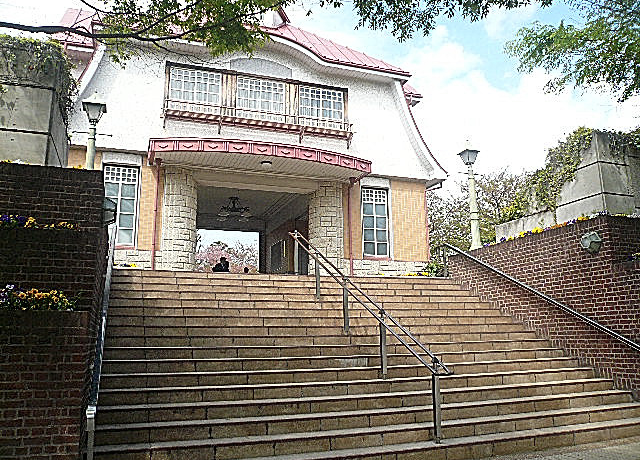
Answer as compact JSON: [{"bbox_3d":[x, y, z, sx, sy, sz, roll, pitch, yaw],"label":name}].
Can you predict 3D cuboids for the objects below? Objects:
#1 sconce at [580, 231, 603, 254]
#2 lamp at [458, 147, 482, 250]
[{"bbox_3d":[4.216,0.196,8.048,0.170,0.330,0.300,3,-12,-19],"label":"sconce"},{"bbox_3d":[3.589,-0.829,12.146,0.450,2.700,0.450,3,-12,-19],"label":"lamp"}]

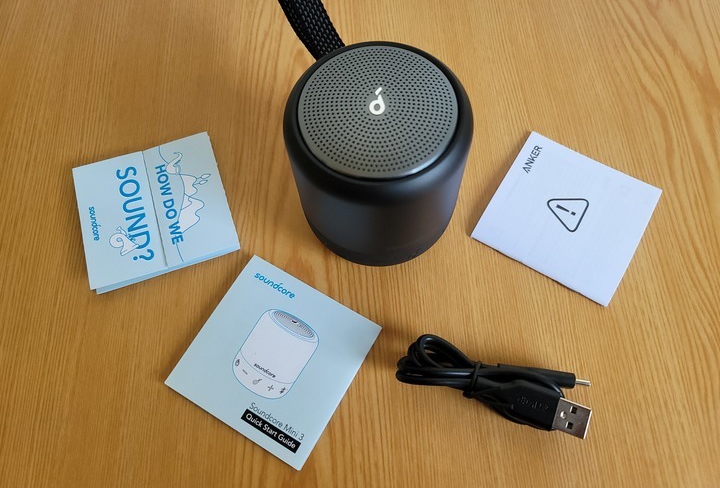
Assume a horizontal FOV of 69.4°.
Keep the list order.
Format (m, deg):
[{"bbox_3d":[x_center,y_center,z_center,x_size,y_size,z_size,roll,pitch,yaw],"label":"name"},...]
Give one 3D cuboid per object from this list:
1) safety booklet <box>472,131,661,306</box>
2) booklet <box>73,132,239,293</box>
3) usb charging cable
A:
[{"bbox_3d":[0.104,-0.015,0.262,0.070,0.003,0.071,29,72,13],"label":"safety booklet"},{"bbox_3d":[-0.107,-0.019,0.272,0.074,0.006,0.072,-18,68,-4],"label":"booklet"},{"bbox_3d":[0.058,0.060,0.226,0.085,0.018,0.026,13,69,8],"label":"usb charging cable"}]

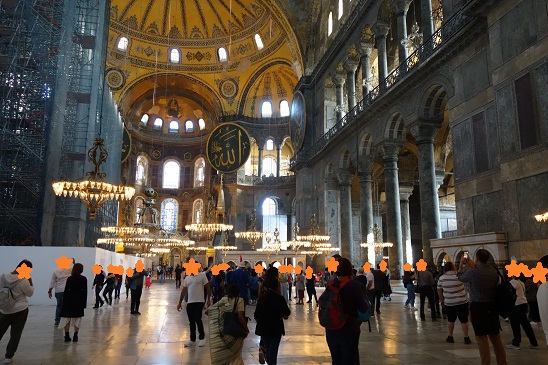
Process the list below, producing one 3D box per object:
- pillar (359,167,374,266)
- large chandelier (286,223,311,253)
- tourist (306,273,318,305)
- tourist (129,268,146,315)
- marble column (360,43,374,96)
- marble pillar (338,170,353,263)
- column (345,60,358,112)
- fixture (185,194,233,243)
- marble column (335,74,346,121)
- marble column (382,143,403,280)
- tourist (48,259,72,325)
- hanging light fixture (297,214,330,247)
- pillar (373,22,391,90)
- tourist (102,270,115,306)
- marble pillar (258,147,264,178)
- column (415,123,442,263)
[{"bbox_3d":[7.640,3.263,34.738,1.100,10.440,1.100,3,-12,-11],"label":"pillar"},{"bbox_3d":[1.695,4.096,31.000,2.100,2.250,2.100,0,-11,0],"label":"large chandelier"},{"bbox_3d":[1.632,4.469,18.656,0.520,1.600,0.400,-8,-14,37],"label":"tourist"},{"bbox_3d":[-4.913,3.821,15.450,0.600,1.750,0.450,4,-12,-20],"label":"tourist"},{"bbox_3d":[7.908,-9.010,36.395,0.900,6.180,0.900,3,-12,-11],"label":"marble column"},{"bbox_3d":[6.774,4.101,39.727,1.400,10.400,1.400,3,-11,-11],"label":"marble pillar"},{"bbox_3d":[7.238,-8.382,39.576,0.900,6.180,0.900,3,-12,-11],"label":"column"},{"bbox_3d":[-2.958,1.725,19.600,2.150,2.250,2.150,3,-11,-11],"label":"fixture"},{"bbox_3d":[6.594,-7.778,42.633,0.900,6.180,0.900,3,-12,-11],"label":"marble column"},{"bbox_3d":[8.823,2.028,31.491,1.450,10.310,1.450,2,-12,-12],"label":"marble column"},{"bbox_3d":[-6.062,3.164,12.157,0.600,1.750,0.420,1,-11,-5],"label":"tourist"},{"bbox_3d":[3.037,3.757,32.758,2.600,2.610,2.600,0,-11,0],"label":"hanging light fixture"},{"bbox_3d":[8.542,-9.604,33.385,0.900,6.180,0.900,3,-12,-11],"label":"pillar"},{"bbox_3d":[-6.308,3.963,16.459,0.500,1.630,0.400,-9,-15,41],"label":"tourist"},{"bbox_3d":[-1.913,-2.907,65.200,0.850,5.700,0.850,3,-12,-11],"label":"marble pillar"},{"bbox_3d":[9.499,1.379,25.945,1.200,10.730,1.200,3,-12,-11],"label":"column"}]

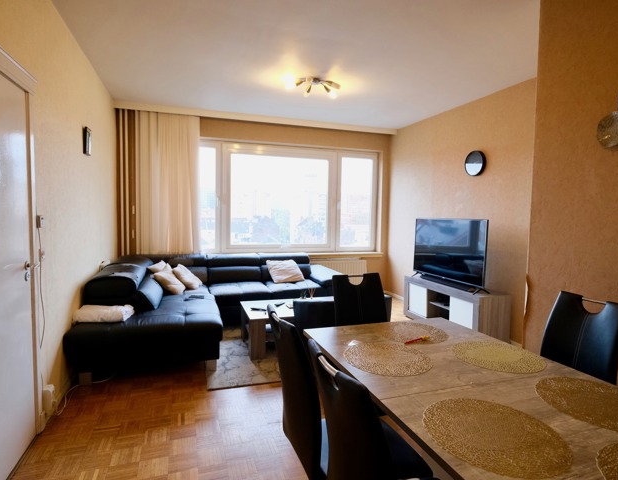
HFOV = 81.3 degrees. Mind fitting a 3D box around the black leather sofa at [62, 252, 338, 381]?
[{"bbox_3d":[-0.767,0.664,4.138,2.900,0.860,2.070,0,4,-18],"label":"black leather sofa"}]

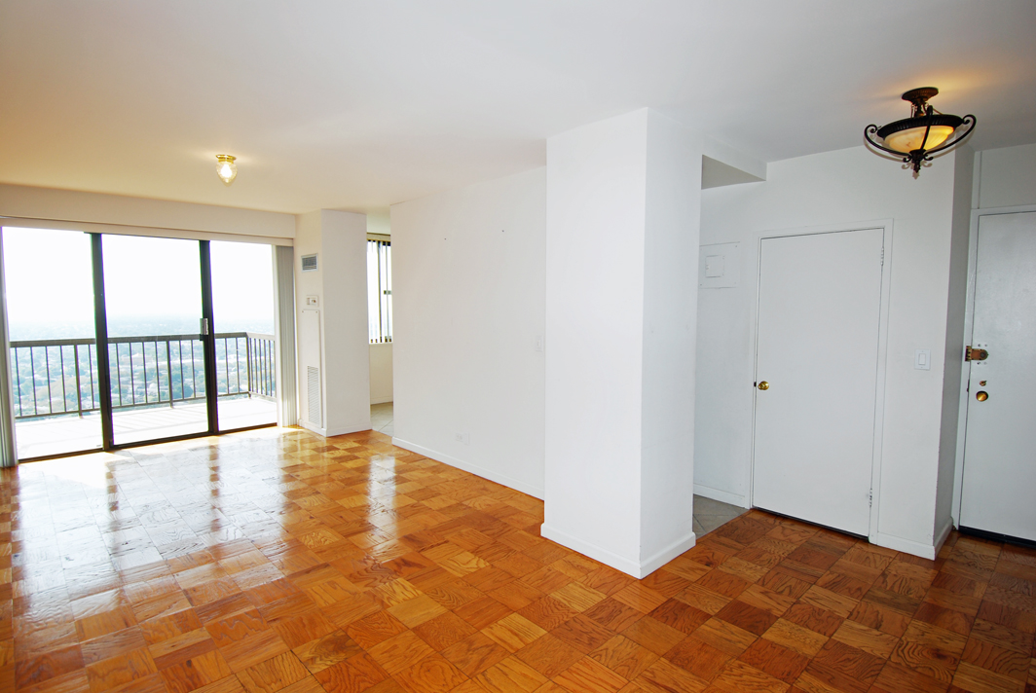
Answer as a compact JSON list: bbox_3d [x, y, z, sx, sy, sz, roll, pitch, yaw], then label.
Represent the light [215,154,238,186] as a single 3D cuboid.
[{"bbox_3d":[-2.099,-1.264,3.733,0.136,0.187,0.136,-4,6,-43],"label":"light"}]

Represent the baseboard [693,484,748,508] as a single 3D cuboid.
[{"bbox_3d":[1.588,1.176,4.148,0.020,0.090,0.495,-4,6,-43],"label":"baseboard"}]

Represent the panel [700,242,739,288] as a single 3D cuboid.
[{"bbox_3d":[1.561,-0.628,4.055,0.015,0.345,0.329,-4,6,-43],"label":"panel"}]

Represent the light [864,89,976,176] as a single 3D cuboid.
[{"bbox_3d":[1.977,-1.049,2.566,0.426,0.385,0.426,-4,6,-43],"label":"light"}]

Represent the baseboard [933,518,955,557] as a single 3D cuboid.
[{"bbox_3d":[2.755,1.241,3.371,0.644,0.095,0.020,-4,6,-43],"label":"baseboard"}]

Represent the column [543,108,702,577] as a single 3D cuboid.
[{"bbox_3d":[0.655,-0.014,3.308,0.632,2.579,0.777,-4,6,-43],"label":"column"}]

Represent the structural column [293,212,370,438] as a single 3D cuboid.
[{"bbox_3d":[-2.259,-0.265,6.336,0.565,2.579,0.797,-4,6,-43],"label":"structural column"}]

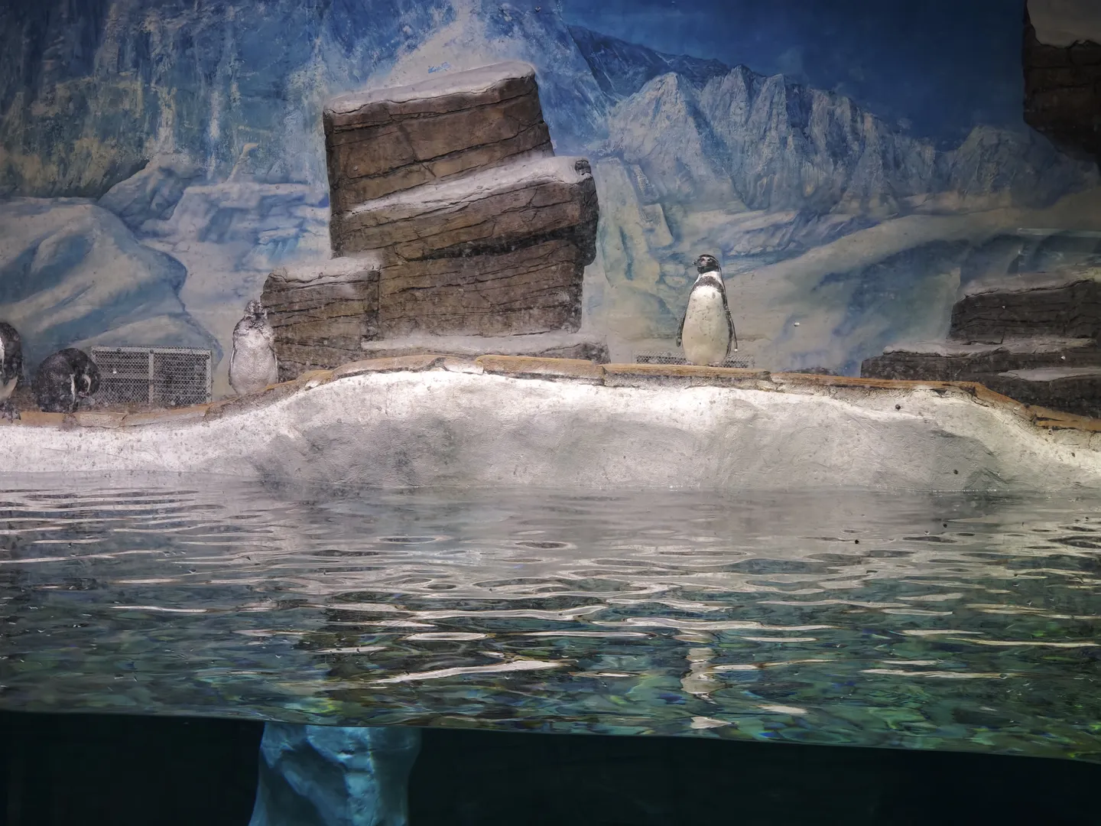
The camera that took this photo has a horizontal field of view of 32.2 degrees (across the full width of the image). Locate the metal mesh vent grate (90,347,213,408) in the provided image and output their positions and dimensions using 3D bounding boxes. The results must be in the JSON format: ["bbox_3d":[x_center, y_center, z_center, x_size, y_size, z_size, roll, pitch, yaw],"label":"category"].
[{"bbox_3d":[-2.235,-0.195,10.700,0.680,0.350,0.030,1,1,0],"label":"metal mesh vent grate"}]

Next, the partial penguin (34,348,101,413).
[{"bbox_3d":[-2.550,-0.170,10.100,0.340,0.350,0.250,1,1,15],"label":"partial penguin"}]

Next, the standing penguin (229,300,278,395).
[{"bbox_3d":[-1.573,-0.330,10.100,0.255,0.520,0.250,1,1,-12],"label":"standing penguin"}]

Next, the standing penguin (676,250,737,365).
[{"bbox_3d":[0.818,-0.534,10.000,0.315,0.595,0.260,1,1,16],"label":"standing penguin"}]

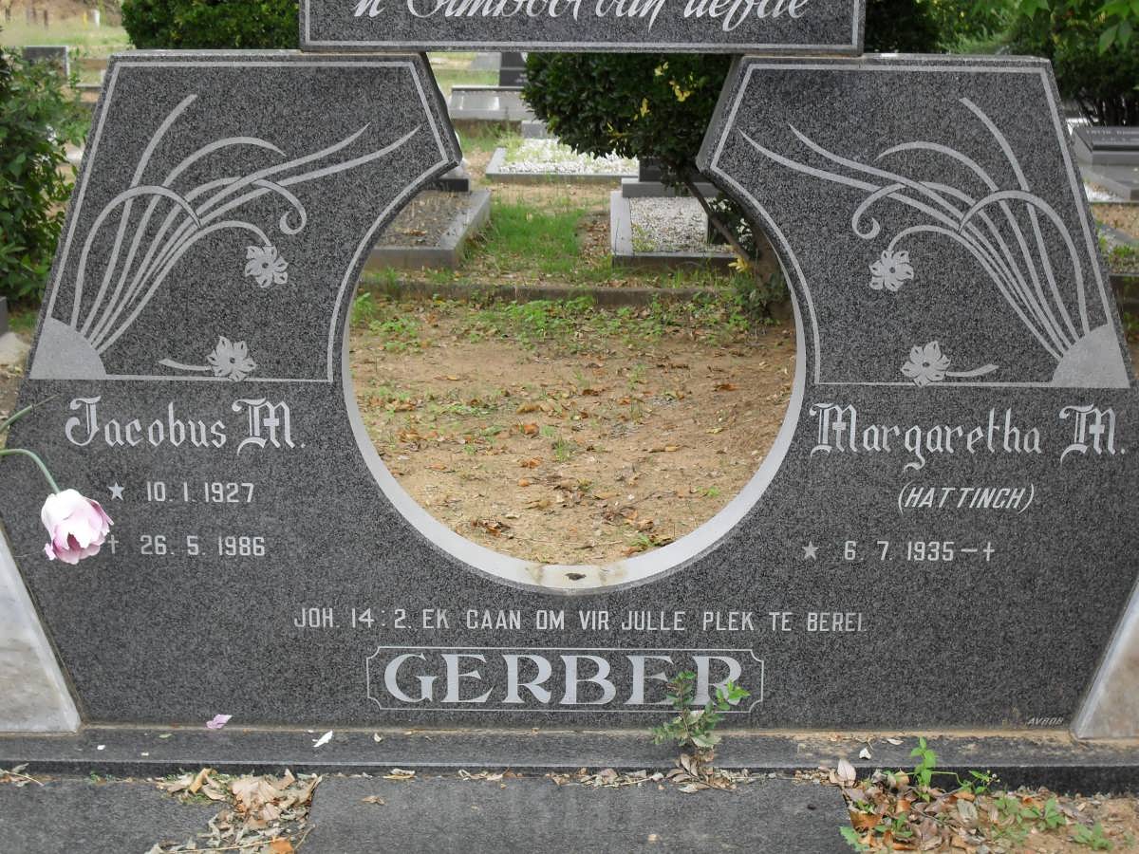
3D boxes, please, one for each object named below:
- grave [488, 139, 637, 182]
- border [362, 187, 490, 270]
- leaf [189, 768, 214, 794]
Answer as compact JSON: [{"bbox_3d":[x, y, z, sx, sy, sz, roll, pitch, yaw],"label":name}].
[{"bbox_3d":[0.069,-1.678,11.744,1.050,0.100,2.100,1,14,1],"label":"grave"},{"bbox_3d":[-0.935,-0.978,9.090,0.920,0.098,2.080,1,14,1],"label":"border"},{"bbox_3d":[-0.509,0.489,2.589,0.020,0.021,0.042,8,16,27],"label":"leaf"}]

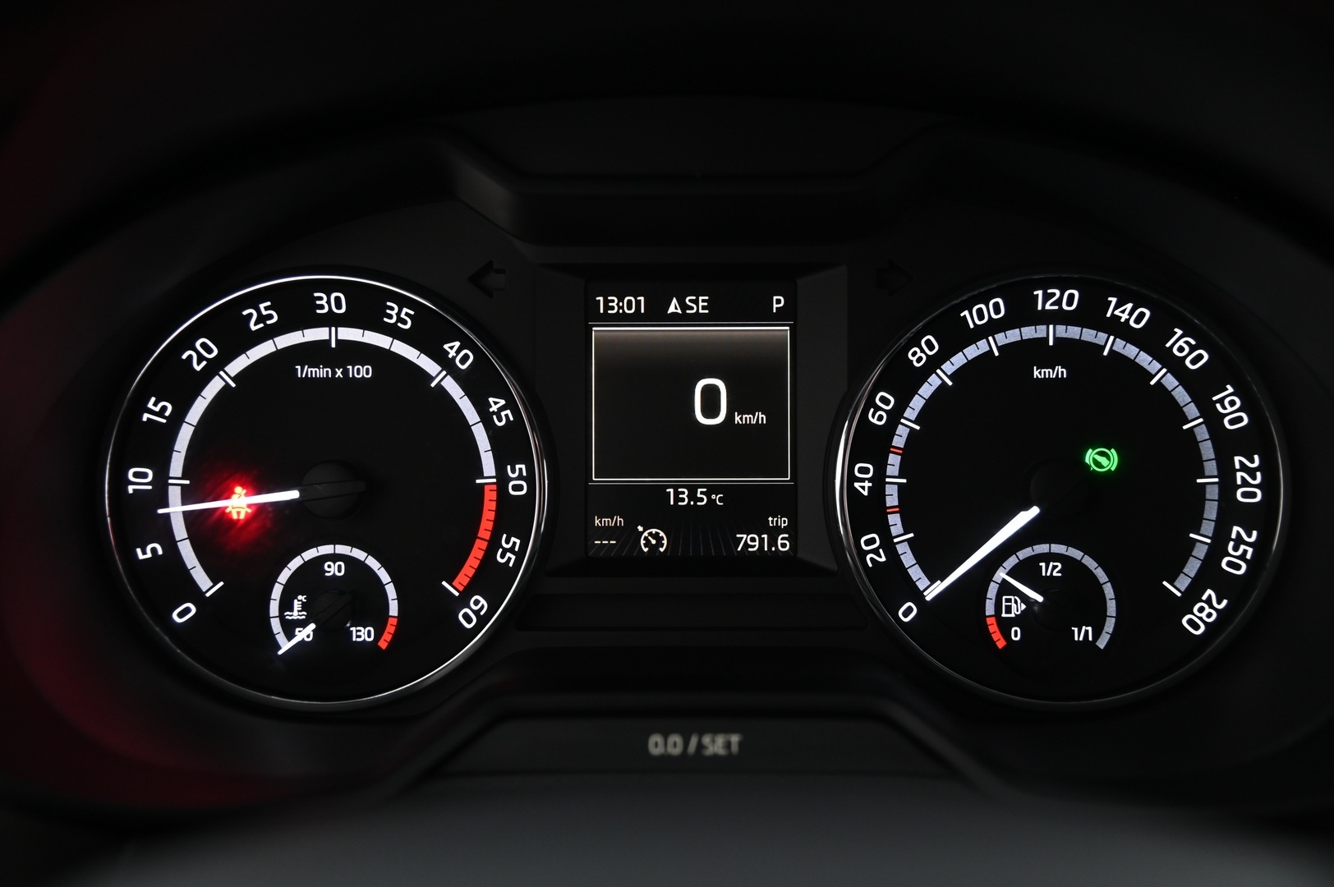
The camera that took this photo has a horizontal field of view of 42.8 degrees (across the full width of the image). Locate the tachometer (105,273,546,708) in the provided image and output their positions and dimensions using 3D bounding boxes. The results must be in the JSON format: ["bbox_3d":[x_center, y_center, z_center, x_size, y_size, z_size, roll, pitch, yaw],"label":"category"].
[{"bbox_3d":[-0.087,0.012,0.435,0.112,0.110,0.022,0,0,0],"label":"tachometer"}]

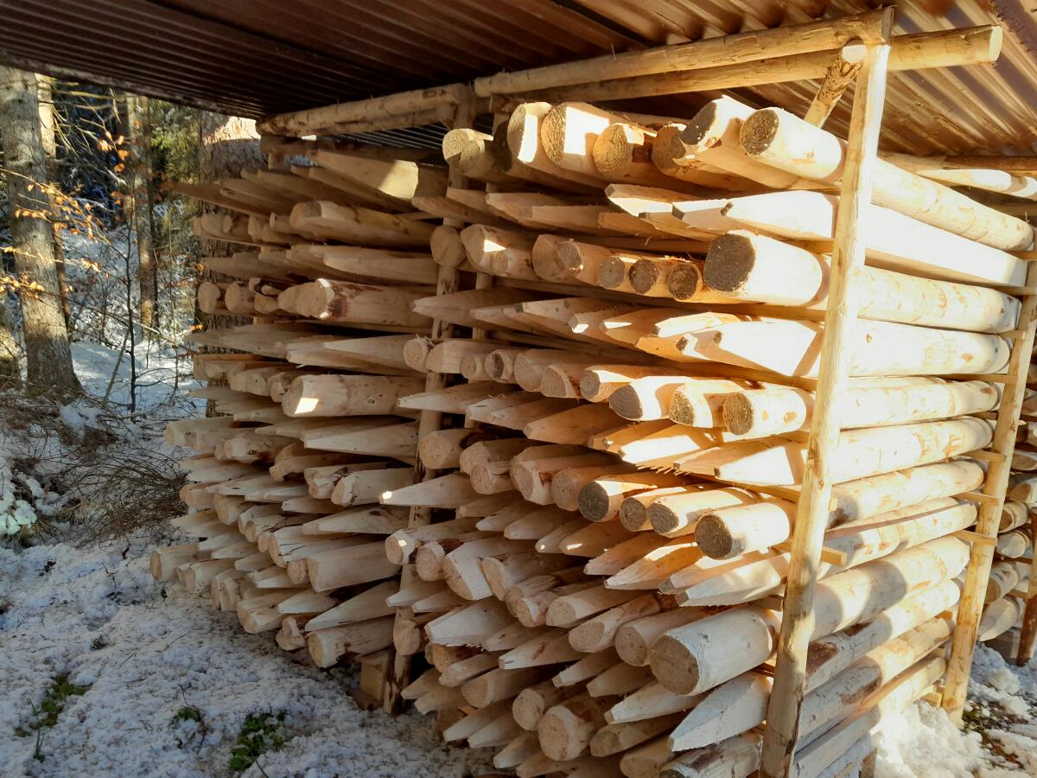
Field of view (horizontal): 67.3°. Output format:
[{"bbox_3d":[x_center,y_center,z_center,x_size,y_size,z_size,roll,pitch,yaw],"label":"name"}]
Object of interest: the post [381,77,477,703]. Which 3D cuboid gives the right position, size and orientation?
[{"bbox_3d":[-0.313,0.112,2.673,0.082,2.190,0.082,-1,12,-42],"label":"post"}]

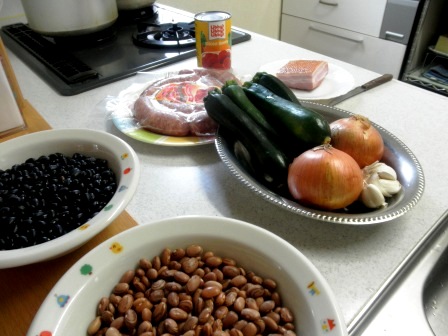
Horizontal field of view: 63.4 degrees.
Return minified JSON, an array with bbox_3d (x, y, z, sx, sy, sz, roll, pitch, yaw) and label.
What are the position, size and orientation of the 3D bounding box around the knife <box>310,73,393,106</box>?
[{"bbox_3d":[0.264,-0.148,0.709,0.235,0.014,0.023,-27,45,-28],"label":"knife"}]

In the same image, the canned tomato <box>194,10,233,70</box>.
[{"bbox_3d":[-0.021,-0.285,0.813,0.076,0.111,0.076,-1,39,1],"label":"canned tomato"}]

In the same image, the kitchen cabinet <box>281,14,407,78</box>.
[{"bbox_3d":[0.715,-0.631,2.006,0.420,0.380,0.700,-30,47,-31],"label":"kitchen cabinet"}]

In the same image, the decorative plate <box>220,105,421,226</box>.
[{"bbox_3d":[0.131,-0.018,0.540,0.260,0.030,0.320,-27,45,-28],"label":"decorative plate"}]

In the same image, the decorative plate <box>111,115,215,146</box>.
[{"bbox_3d":[-0.071,-0.106,0.664,0.255,0.022,0.255,-1,39,1],"label":"decorative plate"}]

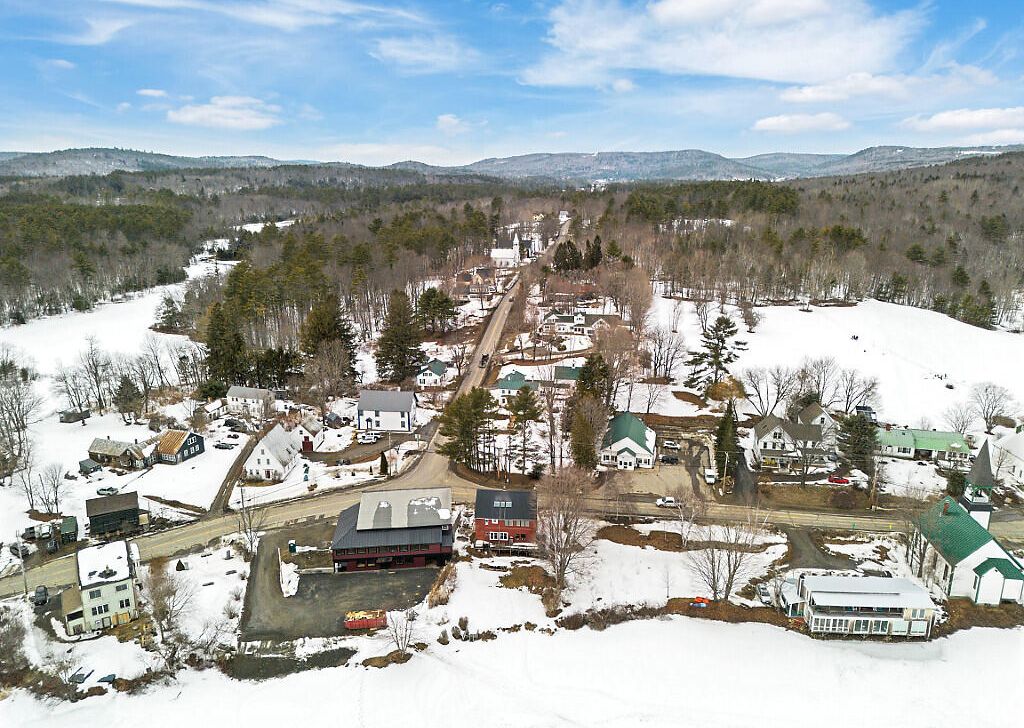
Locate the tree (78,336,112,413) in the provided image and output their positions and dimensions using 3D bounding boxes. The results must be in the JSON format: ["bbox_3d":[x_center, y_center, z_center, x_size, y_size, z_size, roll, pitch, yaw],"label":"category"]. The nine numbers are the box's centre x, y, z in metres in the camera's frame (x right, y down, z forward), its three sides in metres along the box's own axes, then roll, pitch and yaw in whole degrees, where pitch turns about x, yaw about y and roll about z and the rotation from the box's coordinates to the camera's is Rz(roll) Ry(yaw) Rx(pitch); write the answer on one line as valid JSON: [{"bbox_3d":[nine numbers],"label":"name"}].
[{"bbox_3d":[-128.302,3.389,218.642,8.500,24.200,8.500,-8,16,-30],"label":"tree"}]

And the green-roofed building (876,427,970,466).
[{"bbox_3d":[105.700,20.249,185.824,22.600,6.200,9.800,3,14,10],"label":"green-roofed building"}]

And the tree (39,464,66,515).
[{"bbox_3d":[-99.990,27.150,154.500,6.090,12.210,5.790,0,14,0],"label":"tree"}]

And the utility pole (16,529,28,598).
[{"bbox_3d":[-83.166,33.699,120.288,0.500,12.380,0.500,-10,17,-36],"label":"utility pole"}]

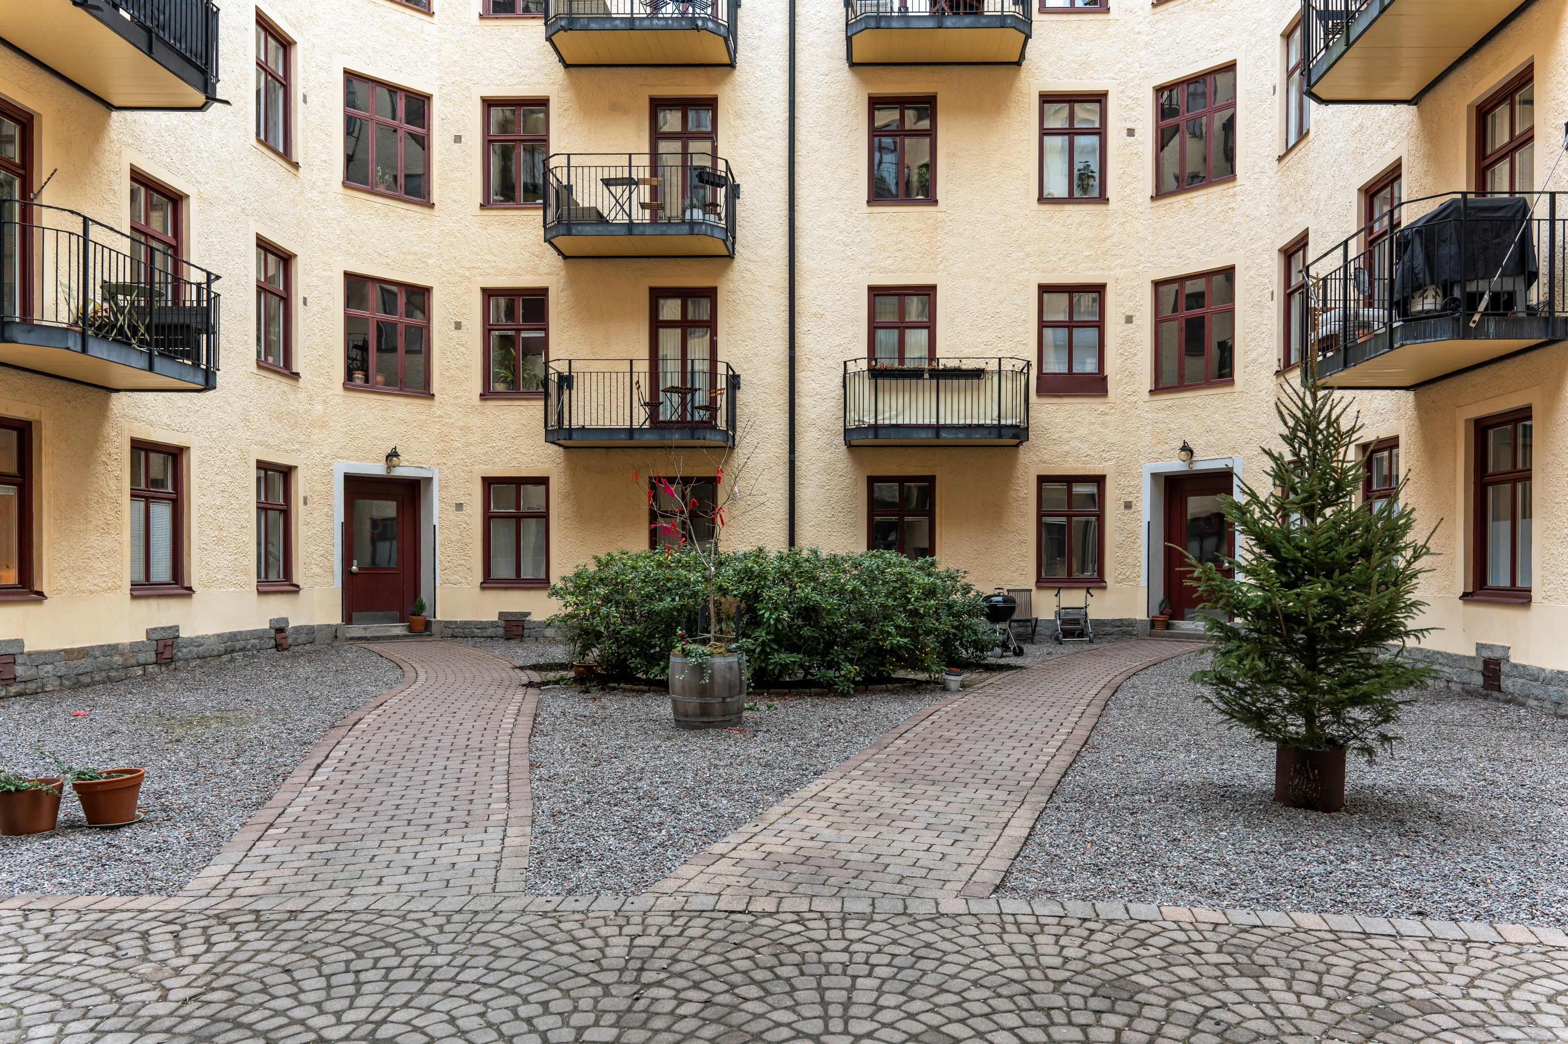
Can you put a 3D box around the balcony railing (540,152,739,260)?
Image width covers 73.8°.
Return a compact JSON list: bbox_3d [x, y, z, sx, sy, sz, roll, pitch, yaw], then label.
[{"bbox_3d":[-2.200,-4.880,16.230,2.770,1.230,1.200,0,-1,3],"label":"balcony railing"}]

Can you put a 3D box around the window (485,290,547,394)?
[{"bbox_3d":[-4.360,-2.930,16.970,1.050,1.710,0.130,0,-1,3],"label":"window"}]

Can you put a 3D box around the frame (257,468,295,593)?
[{"bbox_3d":[-7.650,0.100,15.620,0.170,1.880,1.100,0,-1,5],"label":"frame"}]

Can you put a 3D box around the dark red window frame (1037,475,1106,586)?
[{"bbox_3d":[4.620,0.130,16.830,1.060,1.710,0.130,0,-1,3],"label":"dark red window frame"}]

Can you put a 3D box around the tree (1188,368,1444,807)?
[{"bbox_3d":[3.120,0.320,6.200,1.500,2.740,1.500,0,-1,0],"label":"tree"}]

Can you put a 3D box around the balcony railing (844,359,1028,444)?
[{"bbox_3d":[2.360,-1.830,16.150,2.770,1.230,1.200,0,-1,3],"label":"balcony railing"}]

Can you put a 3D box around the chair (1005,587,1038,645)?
[{"bbox_3d":[3.946,1.572,17.300,0.480,0.910,0.520,0,-1,0],"label":"chair"}]

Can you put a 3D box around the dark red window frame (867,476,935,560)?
[{"bbox_3d":[2.037,0.159,18.052,1.154,1.904,0.170,0,-1,1],"label":"dark red window frame"}]

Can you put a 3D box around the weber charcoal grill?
[{"bbox_3d":[2.950,1.365,14.100,0.550,0.920,0.560,0,-1,0],"label":"weber charcoal grill"}]

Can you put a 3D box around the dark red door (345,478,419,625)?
[{"bbox_3d":[-6.800,0.470,17.650,1.300,2.450,0.140,1,-1,-37],"label":"dark red door"}]

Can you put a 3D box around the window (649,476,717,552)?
[{"bbox_3d":[-1.741,0.170,18.104,1.168,1.910,0.170,0,-1,1],"label":"window"}]

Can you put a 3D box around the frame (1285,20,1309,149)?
[{"bbox_3d":[7.140,-6.020,14.350,0.130,1.750,1.040,0,-1,4],"label":"frame"}]

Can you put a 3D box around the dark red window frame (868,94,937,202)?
[{"bbox_3d":[2.053,-6.417,18.052,1.164,1.894,0.170,0,-1,1],"label":"dark red window frame"}]

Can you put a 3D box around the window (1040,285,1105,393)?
[{"bbox_3d":[4.974,-3.146,18.011,1.140,1.879,0.170,0,-1,1],"label":"window"}]

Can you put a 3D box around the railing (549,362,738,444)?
[{"bbox_3d":[-2.350,-1.940,17.400,3.050,1.330,1.250,0,-1,2],"label":"railing"}]

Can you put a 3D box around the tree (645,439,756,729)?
[{"bbox_3d":[-0.750,0.510,9.350,1.030,2.550,1.000,0,-1,0],"label":"tree"}]

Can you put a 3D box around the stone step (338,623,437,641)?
[{"bbox_3d":[-6.300,1.730,16.480,1.420,0.240,0.450,1,-2,-44],"label":"stone step"}]

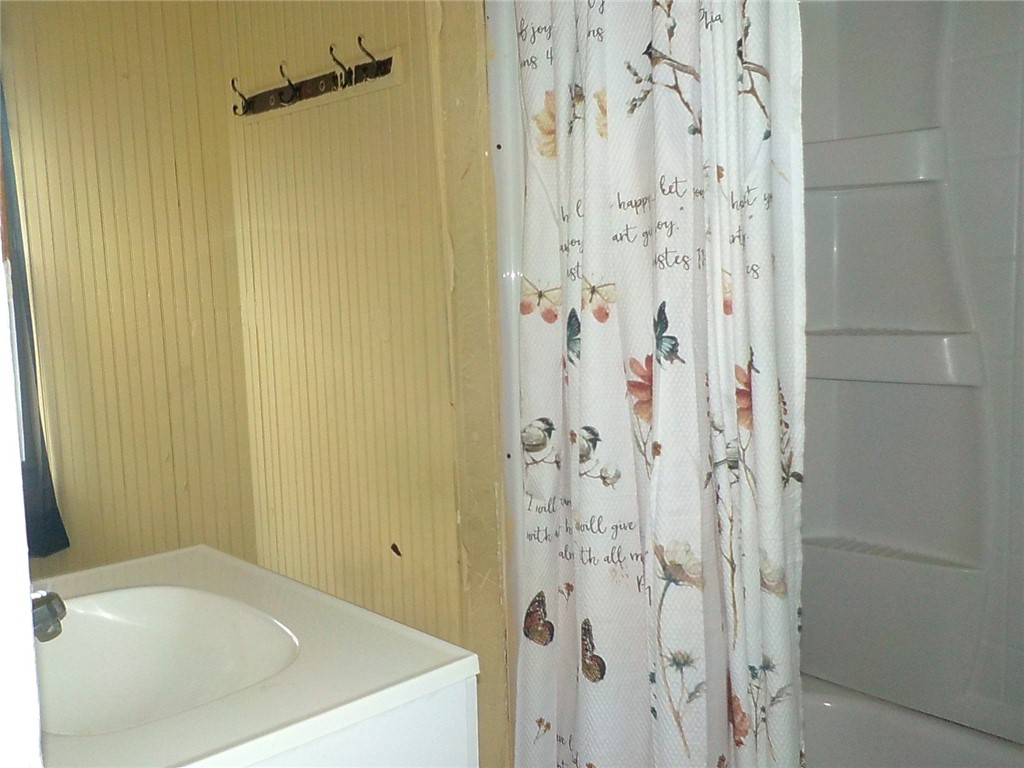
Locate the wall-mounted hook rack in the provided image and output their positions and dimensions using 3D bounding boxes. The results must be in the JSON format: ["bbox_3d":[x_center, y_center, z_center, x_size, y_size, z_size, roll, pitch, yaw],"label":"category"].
[{"bbox_3d":[-0.489,-0.718,2.091,0.600,0.090,0.060,4,9,43],"label":"wall-mounted hook rack"}]

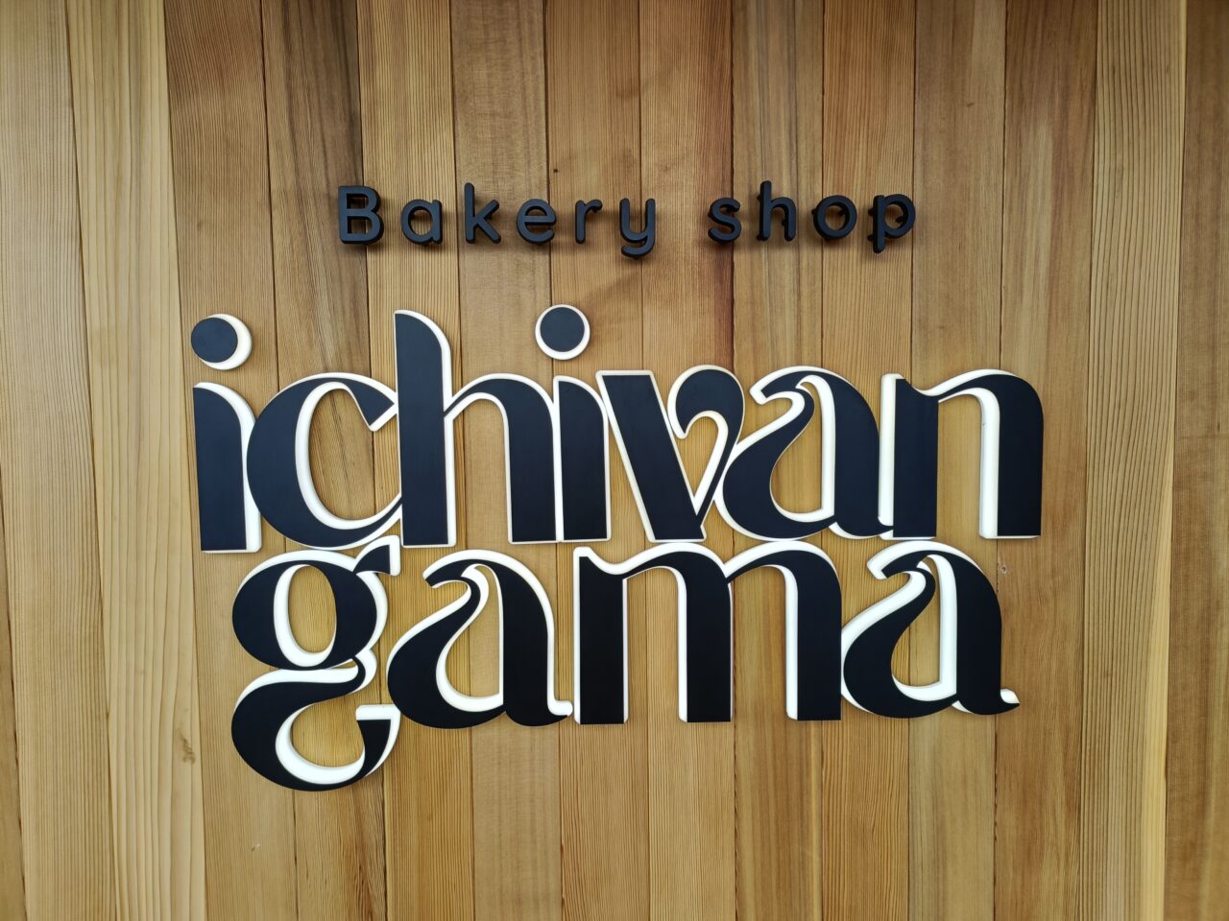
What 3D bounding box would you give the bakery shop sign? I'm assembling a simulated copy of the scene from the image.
[{"bbox_3d":[0.013,0.039,1.033,0.971,0.680,0.040,-1,4,-2],"label":"bakery shop sign"}]

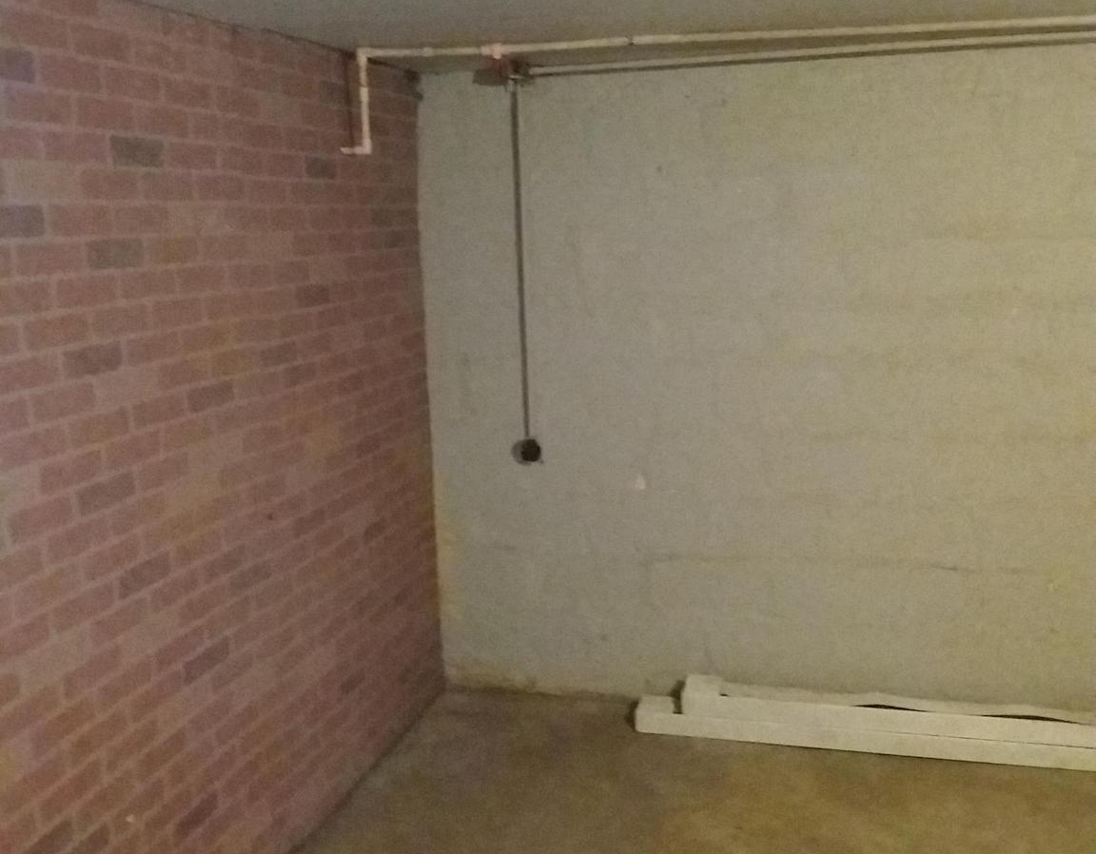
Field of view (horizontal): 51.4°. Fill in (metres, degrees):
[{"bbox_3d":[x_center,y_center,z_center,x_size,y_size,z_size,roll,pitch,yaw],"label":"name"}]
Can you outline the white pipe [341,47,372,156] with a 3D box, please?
[{"bbox_3d":[-0.551,-0.921,3.228,0.094,0.290,0.034,1,10,16],"label":"white pipe"}]

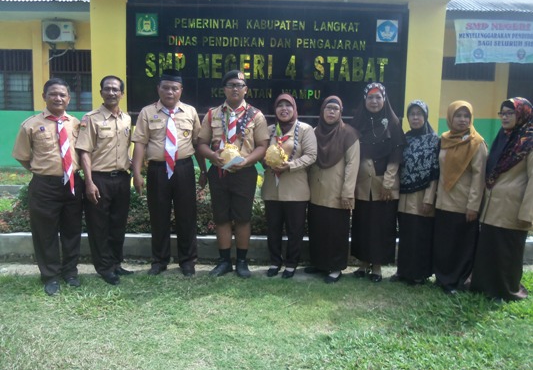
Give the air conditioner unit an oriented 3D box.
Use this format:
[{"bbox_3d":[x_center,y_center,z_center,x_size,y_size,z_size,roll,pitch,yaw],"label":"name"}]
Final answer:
[{"bbox_3d":[-4.949,-3.643,10.300,0.740,0.500,0.290,1,6,0],"label":"air conditioner unit"}]

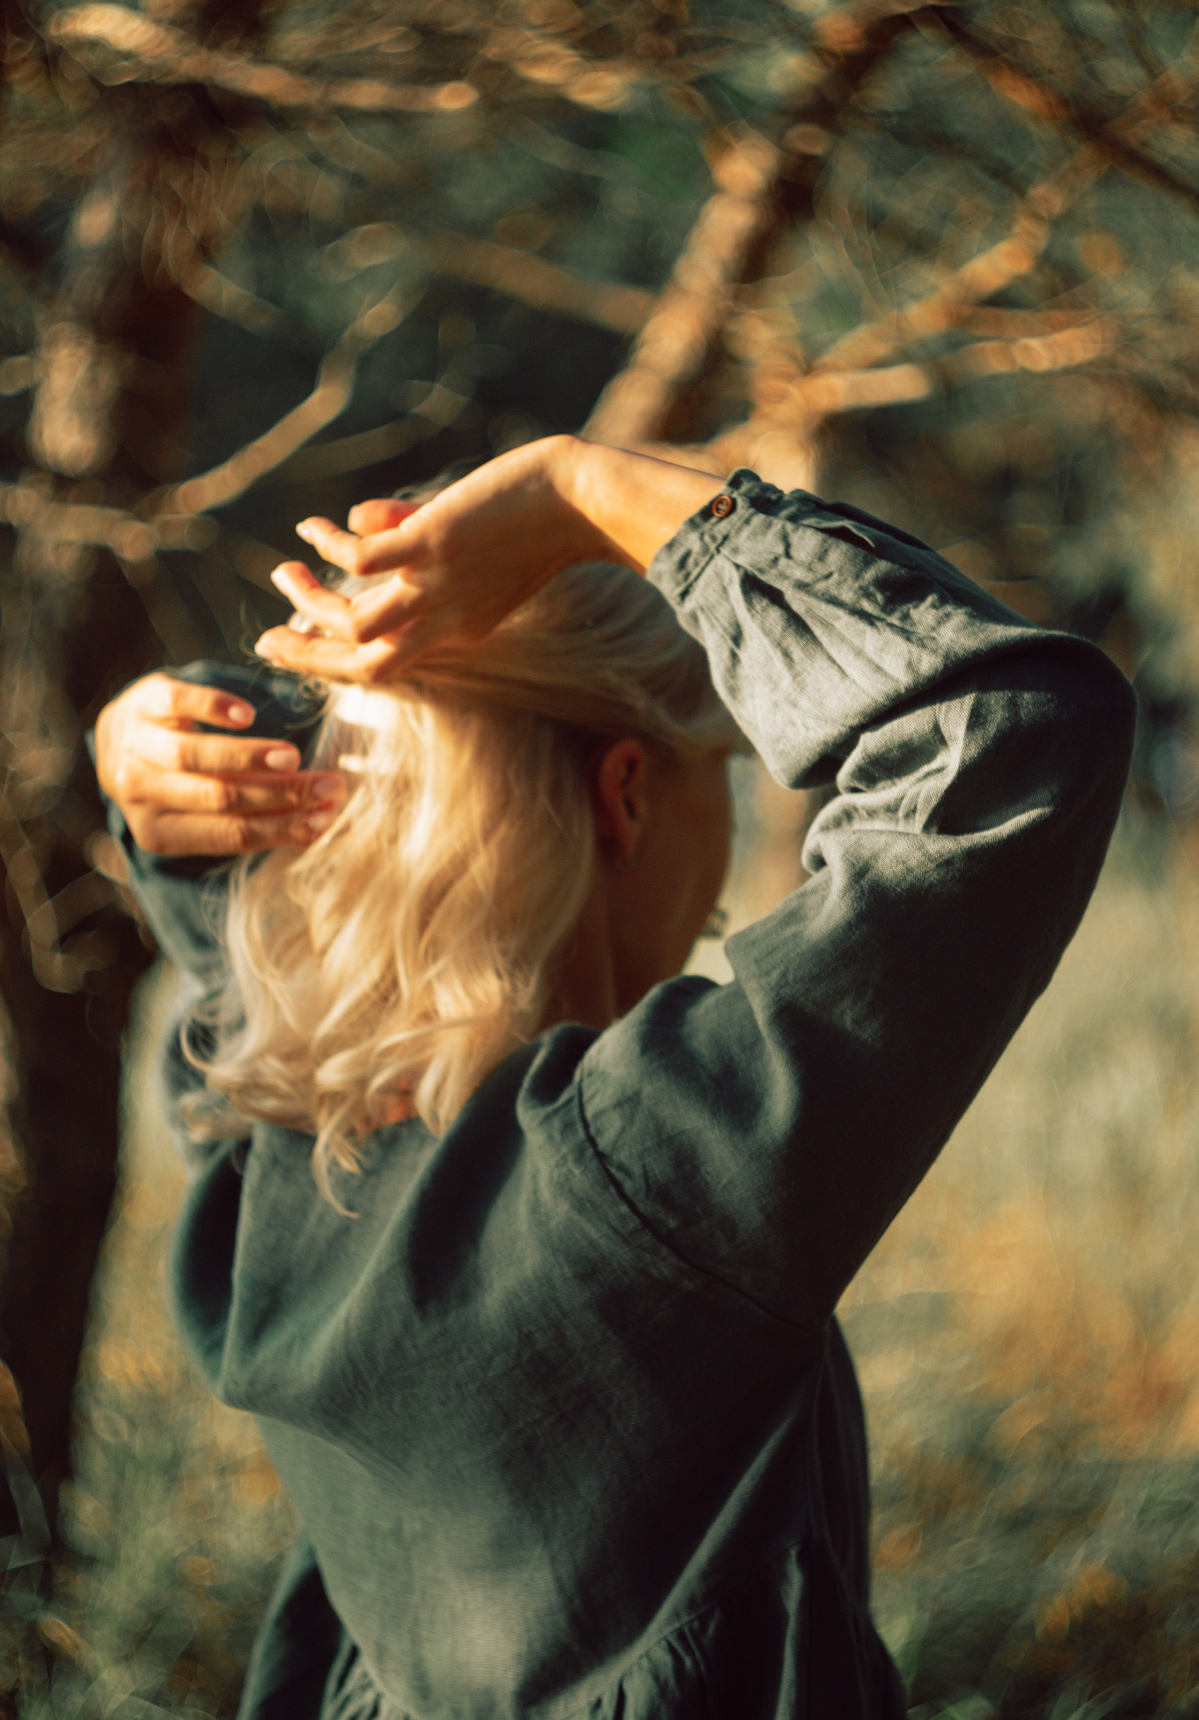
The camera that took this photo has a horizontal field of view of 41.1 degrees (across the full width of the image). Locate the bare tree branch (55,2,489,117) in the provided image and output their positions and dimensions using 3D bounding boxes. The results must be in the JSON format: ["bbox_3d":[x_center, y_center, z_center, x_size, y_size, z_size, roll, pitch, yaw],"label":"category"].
[{"bbox_3d":[-0.545,-1.301,2.600,0.702,0.183,0.220,0,3,0],"label":"bare tree branch"}]

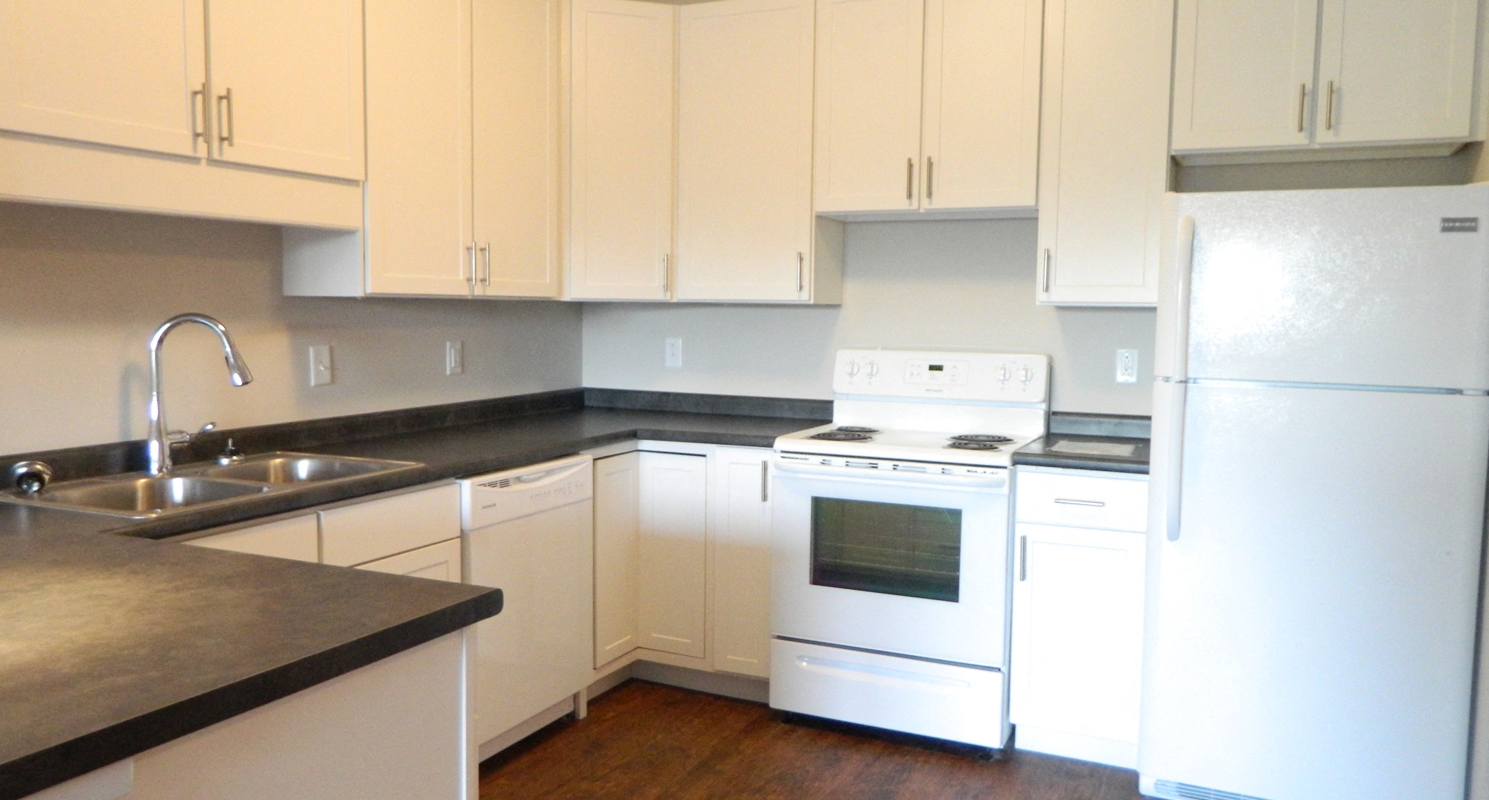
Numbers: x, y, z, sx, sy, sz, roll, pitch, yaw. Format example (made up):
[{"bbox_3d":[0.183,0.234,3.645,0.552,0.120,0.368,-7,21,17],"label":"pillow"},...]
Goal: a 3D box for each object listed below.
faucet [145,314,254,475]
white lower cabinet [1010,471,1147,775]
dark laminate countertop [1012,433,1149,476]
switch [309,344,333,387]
[{"bbox_3d":[-1.351,-0.015,2.700,0.262,0.392,0.128,1,5,3],"label":"faucet"},{"bbox_3d":[1.100,0.628,3.441,0.384,0.882,0.632,3,5,24],"label":"white lower cabinet"},{"bbox_3d":[1.104,0.170,3.399,0.385,0.036,0.639,3,5,24],"label":"dark laminate countertop"},{"bbox_3d":[-1.270,-0.103,3.239,0.010,0.118,0.075,3,5,24],"label":"switch"}]

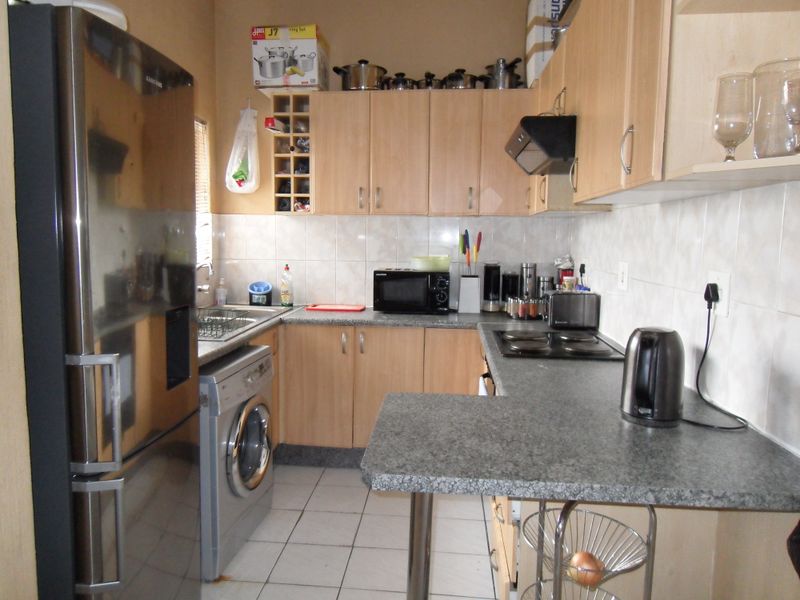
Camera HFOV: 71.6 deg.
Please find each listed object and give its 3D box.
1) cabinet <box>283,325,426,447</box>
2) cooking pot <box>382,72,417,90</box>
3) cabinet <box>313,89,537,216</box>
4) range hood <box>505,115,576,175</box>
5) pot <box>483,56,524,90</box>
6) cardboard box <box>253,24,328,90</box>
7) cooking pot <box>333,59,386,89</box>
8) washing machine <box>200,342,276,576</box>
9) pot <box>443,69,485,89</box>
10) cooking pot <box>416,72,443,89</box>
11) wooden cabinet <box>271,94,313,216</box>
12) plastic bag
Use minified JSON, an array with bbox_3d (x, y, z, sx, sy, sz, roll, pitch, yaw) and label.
[{"bbox_3d":[-0.255,0.494,3.558,0.840,0.740,0.575,1,6,5],"label":"cabinet"},{"bbox_3d":[0.001,-1.324,3.406,0.225,0.140,0.180,1,6,5],"label":"cooking pot"},{"bbox_3d":[0.140,-0.897,3.503,1.320,0.728,0.335,1,6,5],"label":"cabinet"},{"bbox_3d":[0.755,-0.666,2.449,0.520,0.159,0.600,1,6,5],"label":"range hood"},{"bbox_3d":[0.628,-1.354,3.365,0.228,0.220,0.210,1,6,5],"label":"pot"},{"bbox_3d":[-0.653,-1.429,3.374,0.385,0.343,0.320,1,6,5],"label":"cardboard box"},{"bbox_3d":[-0.249,-1.381,3.466,0.344,0.235,0.290,1,6,5],"label":"cooking pot"},{"bbox_3d":[-0.933,0.678,2.523,0.570,0.850,0.590,1,6,8],"label":"washing machine"},{"bbox_3d":[0.393,-1.325,3.383,0.267,0.155,0.210,1,6,5],"label":"pot"},{"bbox_3d":[0.183,-1.319,3.391,0.165,0.137,0.180,1,6,5],"label":"cooking pot"},{"bbox_3d":[-0.641,-0.910,3.567,0.247,0.722,0.335,1,6,5],"label":"wooden cabinet"},{"bbox_3d":[-1.049,-0.992,3.691,0.240,0.568,0.130,1,6,5],"label":"plastic bag"}]

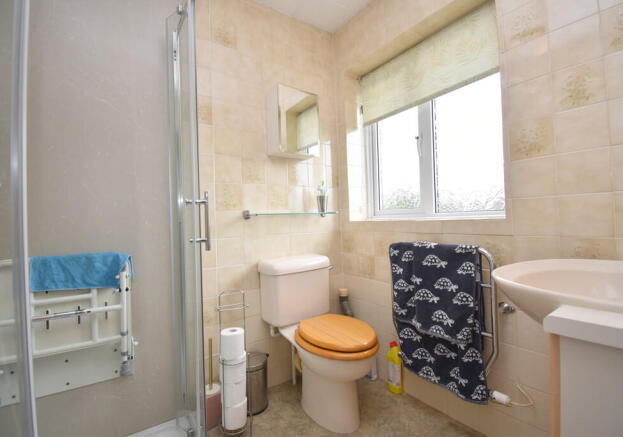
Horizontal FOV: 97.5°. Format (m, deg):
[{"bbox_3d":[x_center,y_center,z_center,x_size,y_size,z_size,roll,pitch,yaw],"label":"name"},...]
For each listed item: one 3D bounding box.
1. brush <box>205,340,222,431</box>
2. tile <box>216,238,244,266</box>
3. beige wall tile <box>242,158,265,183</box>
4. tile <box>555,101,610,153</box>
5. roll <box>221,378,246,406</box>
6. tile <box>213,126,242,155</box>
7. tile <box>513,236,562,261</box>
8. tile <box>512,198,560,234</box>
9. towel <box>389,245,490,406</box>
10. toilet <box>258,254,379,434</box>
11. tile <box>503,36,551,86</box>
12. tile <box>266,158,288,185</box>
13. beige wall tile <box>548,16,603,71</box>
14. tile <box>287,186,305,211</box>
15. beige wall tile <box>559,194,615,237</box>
[{"bbox_3d":[-0.504,0.816,1.367,0.100,0.430,0.100,-1,-1,-37],"label":"brush"},{"bbox_3d":[-0.439,0.181,1.485,0.148,0.148,0.010,-1,-1,-37],"label":"tile"},{"bbox_3d":[-0.339,-0.276,1.616,0.150,0.150,0.008,-1,-1,-37],"label":"beige wall tile"},{"bbox_3d":[0.949,-0.315,0.963,0.008,0.150,0.150,-1,-1,-37],"label":"tile"},{"bbox_3d":[-0.372,0.841,1.309,0.112,0.108,0.112,-1,-1,-37],"label":"roll"},{"bbox_3d":[-0.455,-0.419,1.490,0.148,0.148,0.010,-1,-1,-37],"label":"tile"},{"bbox_3d":[0.866,0.142,1.061,0.010,0.148,0.145,-1,-1,-37],"label":"tile"},{"bbox_3d":[0.860,-0.008,1.052,0.010,0.152,0.152,-2,0,-35],"label":"tile"},{"bbox_3d":[0.583,0.443,1.301,0.085,0.635,0.455,-2,0,-35],"label":"towel"},{"bbox_3d":[0.057,0.625,1.458,0.430,0.780,0.675,-1,-1,-37],"label":"toilet"},{"bbox_3d":[0.853,-0.620,1.082,0.008,0.150,0.150,-1,-1,-37],"label":"tile"},{"bbox_3d":[-0.214,-0.282,1.710,0.150,0.150,0.008,-1,-1,-37],"label":"tile"},{"bbox_3d":[0.937,-0.619,0.969,0.008,0.150,0.150,-1,-1,-37],"label":"beige wall tile"},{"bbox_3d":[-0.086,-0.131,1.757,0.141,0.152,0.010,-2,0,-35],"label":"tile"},{"bbox_3d":[0.960,-0.008,0.958,0.008,0.150,0.150,-1,-1,-37],"label":"beige wall tile"}]

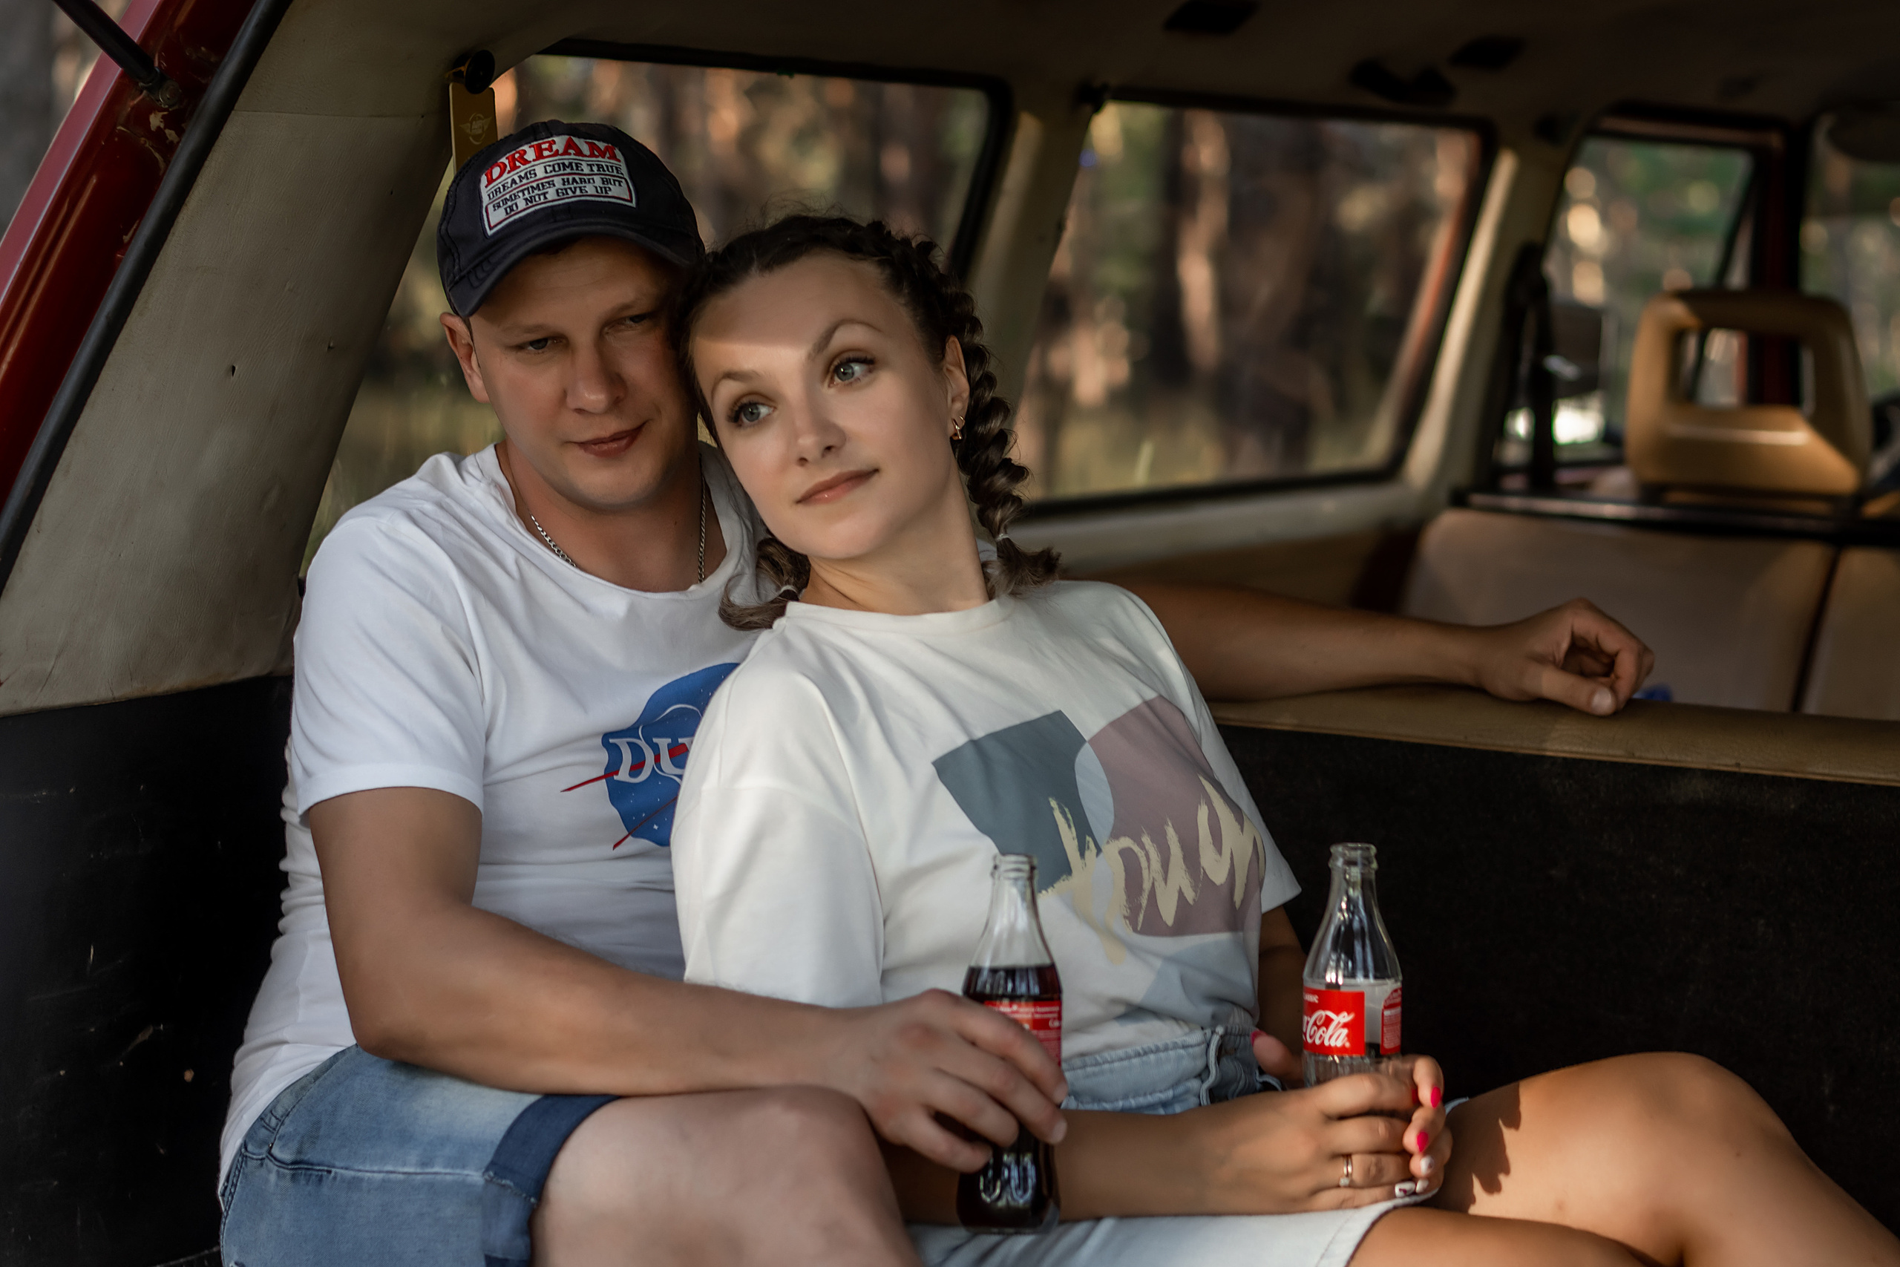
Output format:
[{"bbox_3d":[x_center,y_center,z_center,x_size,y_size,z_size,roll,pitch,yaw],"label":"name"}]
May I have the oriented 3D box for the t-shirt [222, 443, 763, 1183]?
[{"bbox_3d":[-0.213,0.108,2.530,0.480,0.500,0.310,3,7,-32],"label":"t-shirt"}]

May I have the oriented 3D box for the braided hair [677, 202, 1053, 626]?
[{"bbox_3d":[-0.065,-0.125,2.430,0.200,0.255,0.195,-20,3,-18],"label":"braided hair"}]

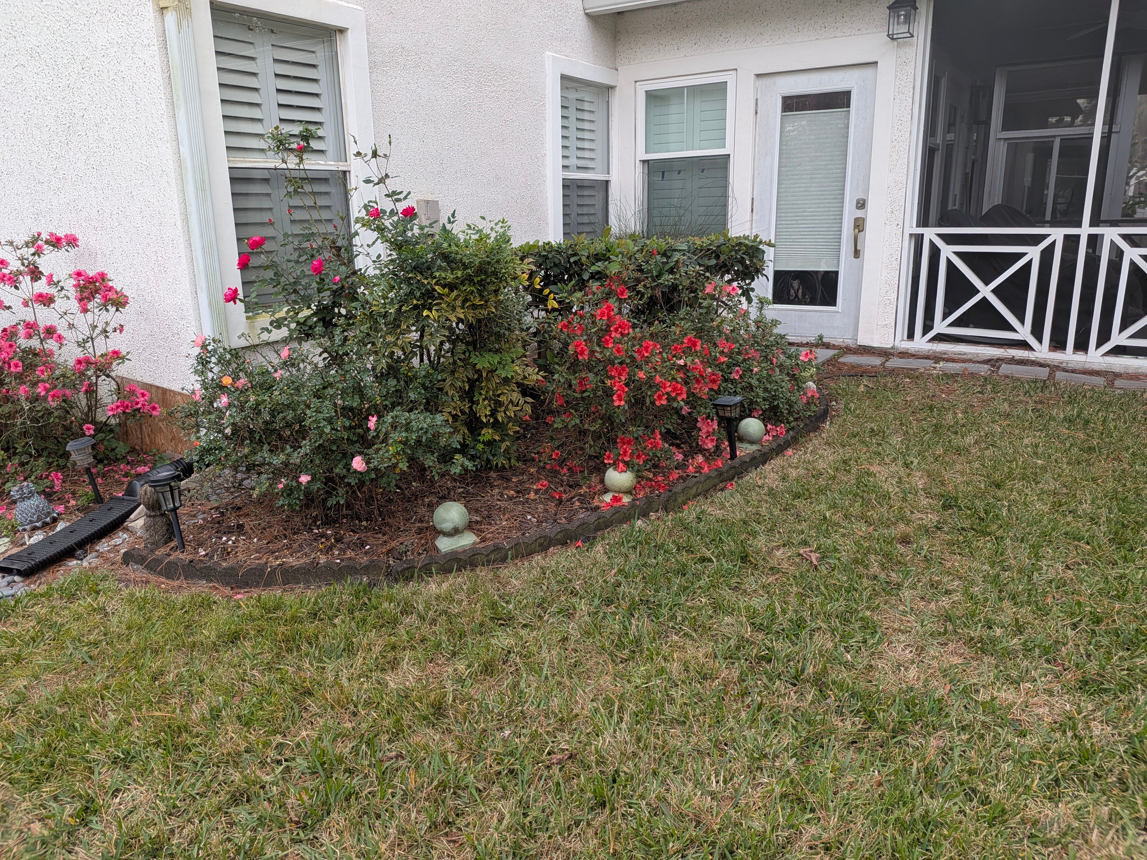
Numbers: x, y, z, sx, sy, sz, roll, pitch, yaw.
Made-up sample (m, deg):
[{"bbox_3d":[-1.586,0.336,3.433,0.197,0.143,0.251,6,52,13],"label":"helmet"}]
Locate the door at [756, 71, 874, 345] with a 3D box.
[{"bbox_3d":[1.868,-1.764,6.314,0.920,2.030,0.070,9,18,33],"label":"door"}]

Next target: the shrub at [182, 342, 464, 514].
[{"bbox_3d":[-1.101,-0.063,3.633,1.320,0.760,1.000,-1,15,0],"label":"shrub"}]

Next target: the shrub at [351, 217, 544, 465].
[{"bbox_3d":[-0.674,-0.541,4.380,0.950,1.178,0.800,-3,15,-8],"label":"shrub"}]

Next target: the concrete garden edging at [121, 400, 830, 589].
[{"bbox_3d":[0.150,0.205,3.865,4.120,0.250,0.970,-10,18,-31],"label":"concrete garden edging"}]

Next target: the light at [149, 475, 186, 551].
[{"bbox_3d":[-1.592,0.333,3.171,0.120,0.306,0.120,-12,19,-26],"label":"light"}]

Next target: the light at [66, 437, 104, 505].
[{"bbox_3d":[-2.203,0.192,3.629,0.120,0.318,0.120,-18,22,-29],"label":"light"}]

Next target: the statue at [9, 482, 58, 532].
[{"bbox_3d":[-2.388,0.322,3.494,0.160,0.171,0.150,-23,25,-30],"label":"statue"}]

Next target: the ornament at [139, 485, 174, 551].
[{"bbox_3d":[-1.705,0.345,3.246,0.120,0.244,0.120,-7,16,-29],"label":"ornament"}]

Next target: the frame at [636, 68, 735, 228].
[{"bbox_3d":[0.946,-2.237,6.831,0.920,1.480,0.090,9,18,33],"label":"frame"}]

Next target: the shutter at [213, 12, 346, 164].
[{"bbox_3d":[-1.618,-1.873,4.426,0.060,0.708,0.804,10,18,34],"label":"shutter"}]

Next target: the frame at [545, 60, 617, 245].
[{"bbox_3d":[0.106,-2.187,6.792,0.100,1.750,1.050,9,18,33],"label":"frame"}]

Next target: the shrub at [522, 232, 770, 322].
[{"bbox_3d":[0.453,-0.771,5.250,1.550,1.007,0.750,4,16,17],"label":"shrub"}]

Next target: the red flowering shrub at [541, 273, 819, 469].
[{"bbox_3d":[0.595,-0.407,4.369,1.750,0.950,1.150,-15,21,-42],"label":"red flowering shrub"}]

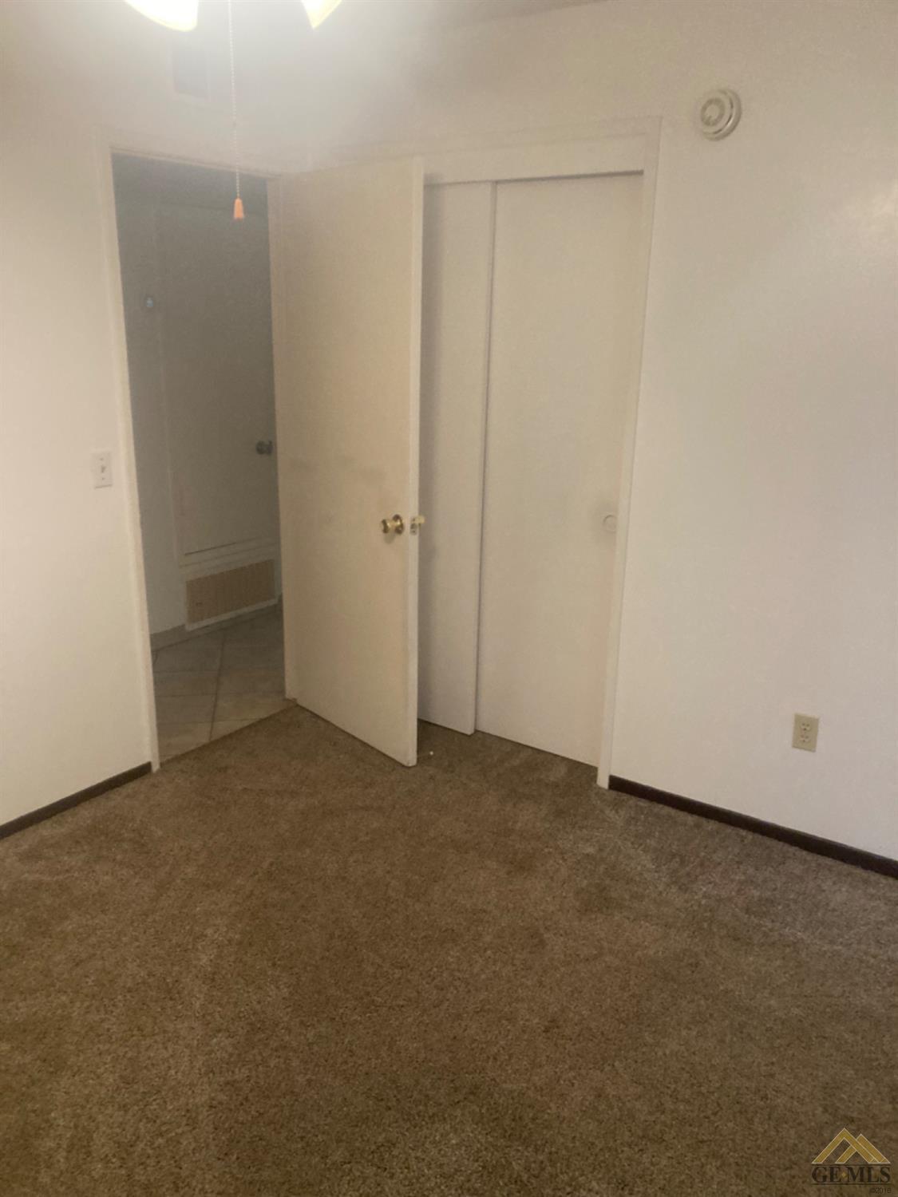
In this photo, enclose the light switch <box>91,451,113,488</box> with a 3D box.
[{"bbox_3d":[-1.116,-0.415,3.122,0.012,0.115,0.071,12,20,33],"label":"light switch"}]

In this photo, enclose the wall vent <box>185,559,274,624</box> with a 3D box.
[{"bbox_3d":[-1.136,-0.037,5.120,0.020,0.235,0.610,12,20,33],"label":"wall vent"}]

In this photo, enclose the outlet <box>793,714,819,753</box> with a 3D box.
[{"bbox_3d":[1.110,0.420,3.016,0.071,0.115,0.009,12,20,33],"label":"outlet"}]

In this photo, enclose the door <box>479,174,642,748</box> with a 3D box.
[{"bbox_3d":[0.382,-0.407,3.469,0.625,2.055,0.036,12,20,33],"label":"door"}]

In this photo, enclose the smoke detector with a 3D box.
[{"bbox_3d":[0.757,-1.367,2.734,0.130,0.130,0.042,12,20,33],"label":"smoke detector"}]

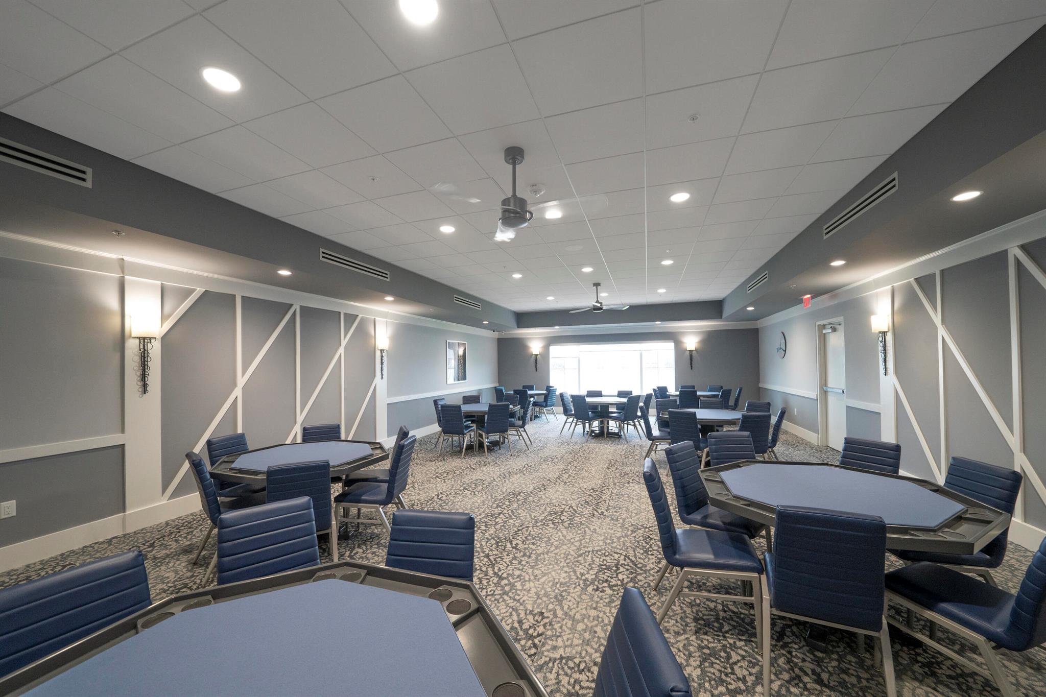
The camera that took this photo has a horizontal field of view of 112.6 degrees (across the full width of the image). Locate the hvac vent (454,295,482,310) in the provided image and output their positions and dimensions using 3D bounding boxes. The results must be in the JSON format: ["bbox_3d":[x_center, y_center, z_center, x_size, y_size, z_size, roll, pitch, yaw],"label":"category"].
[{"bbox_3d":[-1.195,-0.995,7.690,0.040,0.145,1.220,-1,-2,19],"label":"hvac vent"}]

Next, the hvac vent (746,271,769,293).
[{"bbox_3d":[4.175,-1.167,6.218,0.040,0.145,1.200,-1,-2,19],"label":"hvac vent"}]

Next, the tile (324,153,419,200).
[{"bbox_3d":[-1.267,-1.437,3.013,0.605,0.020,0.605,-1,-2,19],"label":"tile"}]

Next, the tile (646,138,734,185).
[{"bbox_3d":[1.297,-1.471,2.774,0.600,0.020,0.600,-1,-3,18],"label":"tile"}]

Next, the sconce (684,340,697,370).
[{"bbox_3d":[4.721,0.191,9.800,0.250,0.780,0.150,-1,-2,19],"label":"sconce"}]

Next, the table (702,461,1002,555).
[{"bbox_3d":[1.807,1.217,2.081,1.250,0.760,1.250,-1,-3,18],"label":"table"}]

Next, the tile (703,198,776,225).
[{"bbox_3d":[2.321,-1.479,3.785,0.605,0.020,0.605,-1,-2,19],"label":"tile"}]

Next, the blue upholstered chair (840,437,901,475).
[{"bbox_3d":[2.456,1.129,2.510,0.550,0.860,0.445,0,-2,-33],"label":"blue upholstered chair"}]

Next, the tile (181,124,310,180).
[{"bbox_3d":[-1.993,-1.413,2.556,0.610,0.025,0.580,-2,-2,20],"label":"tile"}]

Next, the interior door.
[{"bbox_3d":[5.220,0.652,5.740,0.050,2.120,0.890,-1,-3,18],"label":"interior door"}]

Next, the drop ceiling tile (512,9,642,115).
[{"bbox_3d":[0.327,-1.530,1.925,0.605,0.020,0.605,-1,-2,19],"label":"drop ceiling tile"}]

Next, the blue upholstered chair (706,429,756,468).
[{"bbox_3d":[1.799,1.161,2.787,0.445,0.860,0.550,-1,-2,-1],"label":"blue upholstered chair"}]

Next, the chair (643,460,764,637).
[{"bbox_3d":[1.073,1.195,2.134,0.600,0.880,0.400,-1,-2,20],"label":"chair"}]

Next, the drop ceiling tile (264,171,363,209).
[{"bbox_3d":[-1.850,-1.415,3.150,0.620,0.020,0.590,-1,-2,20],"label":"drop ceiling tile"}]

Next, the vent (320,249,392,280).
[{"bbox_3d":[-2.230,-1.109,4.737,0.030,0.140,1.200,-1,-2,20],"label":"vent"}]

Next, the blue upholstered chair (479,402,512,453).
[{"bbox_3d":[-0.460,1.353,5.984,0.430,0.875,0.560,0,-2,-16],"label":"blue upholstered chair"}]

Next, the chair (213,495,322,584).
[{"bbox_3d":[-1.006,1.129,1.381,0.445,0.860,0.550,0,-2,-35],"label":"chair"}]

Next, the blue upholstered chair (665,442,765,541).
[{"bbox_3d":[1.345,1.154,2.438,0.430,0.875,0.560,1,-2,-34],"label":"blue upholstered chair"}]

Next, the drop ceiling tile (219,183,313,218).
[{"bbox_3d":[-2.412,-1.403,3.323,0.600,0.020,0.600,-1,-3,18],"label":"drop ceiling tile"}]

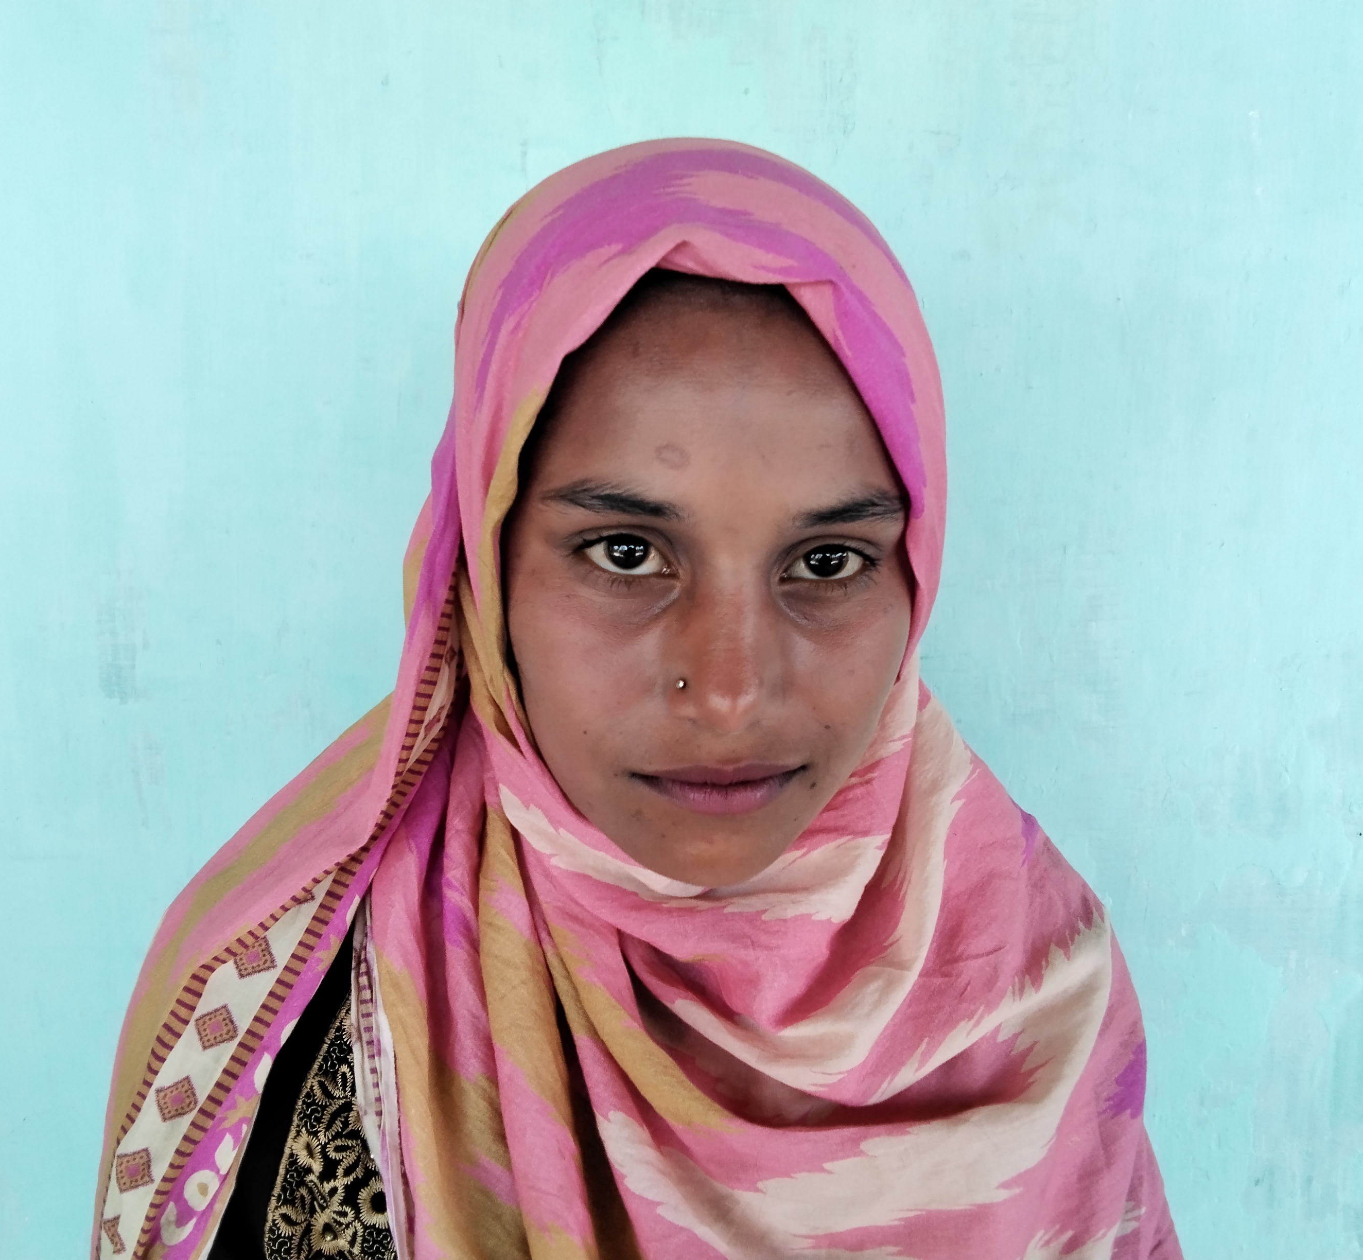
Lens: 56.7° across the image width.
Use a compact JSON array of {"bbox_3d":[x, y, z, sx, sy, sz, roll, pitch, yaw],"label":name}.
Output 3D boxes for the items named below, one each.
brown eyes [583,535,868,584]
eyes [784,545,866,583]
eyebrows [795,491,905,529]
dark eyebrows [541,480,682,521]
[{"bbox_3d":[0.013,-0.021,0.381,0.085,0.013,0.015,3,5,-8],"label":"brown eyes"},{"bbox_3d":[0.044,-0.020,0.386,0.025,0.011,0.011,2,5,-11],"label":"eyes"},{"bbox_3d":[0.052,-0.036,0.383,0.037,0.011,0.011,0,5,-18],"label":"eyebrows"},{"bbox_3d":[-0.021,-0.039,0.376,0.041,0.011,0.011,5,5,2],"label":"dark eyebrows"}]

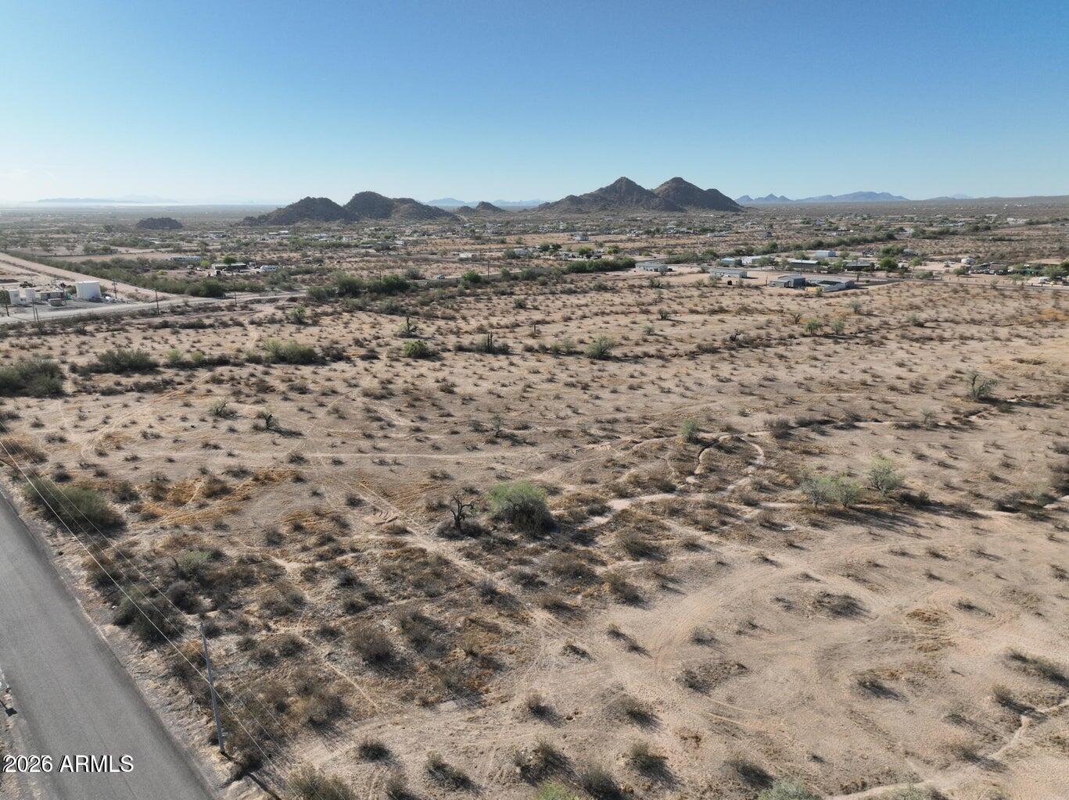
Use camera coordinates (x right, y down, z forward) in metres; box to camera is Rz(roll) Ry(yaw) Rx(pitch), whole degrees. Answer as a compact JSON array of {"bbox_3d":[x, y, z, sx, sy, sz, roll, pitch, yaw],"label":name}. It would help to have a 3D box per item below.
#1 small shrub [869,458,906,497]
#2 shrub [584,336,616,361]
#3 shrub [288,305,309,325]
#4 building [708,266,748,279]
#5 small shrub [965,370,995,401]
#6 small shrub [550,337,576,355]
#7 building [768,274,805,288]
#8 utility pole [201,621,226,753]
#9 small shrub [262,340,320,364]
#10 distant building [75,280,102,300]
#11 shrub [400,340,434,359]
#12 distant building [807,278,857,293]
[{"bbox_3d":[46.971,10.344,98.856,4.459,5.178,4.236,7,17,26],"label":"small shrub"},{"bbox_3d":[16.583,-13.067,186.213,7.318,5.507,6.586,1,15,5],"label":"shrub"},{"bbox_3d":[-77.189,-27.955,242.388,6.266,5.397,5.953,-5,16,-17],"label":"shrub"},{"bbox_3d":[103.404,-67.888,394.823,8.000,4.200,18.300,-14,20,-42],"label":"building"},{"bbox_3d":[89.216,-3.049,148.348,5.184,5.615,4.925,9,17,31],"label":"small shrub"},{"bbox_3d":[7.473,-14.090,192.150,6.512,4.431,4.884,1,15,2],"label":"small shrub"},{"bbox_3d":[118.977,-56.134,348.693,10.500,5.200,13.000,-14,20,-42],"label":"building"},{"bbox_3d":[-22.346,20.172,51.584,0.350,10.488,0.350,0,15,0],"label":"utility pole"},{"bbox_3d":[-59.761,-11.942,181.865,12.854,5.569,7.070,-5,16,-18],"label":"small shrub"},{"bbox_3d":[-184.429,-45.408,306.013,8.478,6.416,8.478,-9,17,-30],"label":"distant building"},{"bbox_3d":[-29.793,-12.889,187.444,7.721,4.531,6.949,-2,15,-9],"label":"shrub"},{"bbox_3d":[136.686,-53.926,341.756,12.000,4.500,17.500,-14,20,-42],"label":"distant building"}]

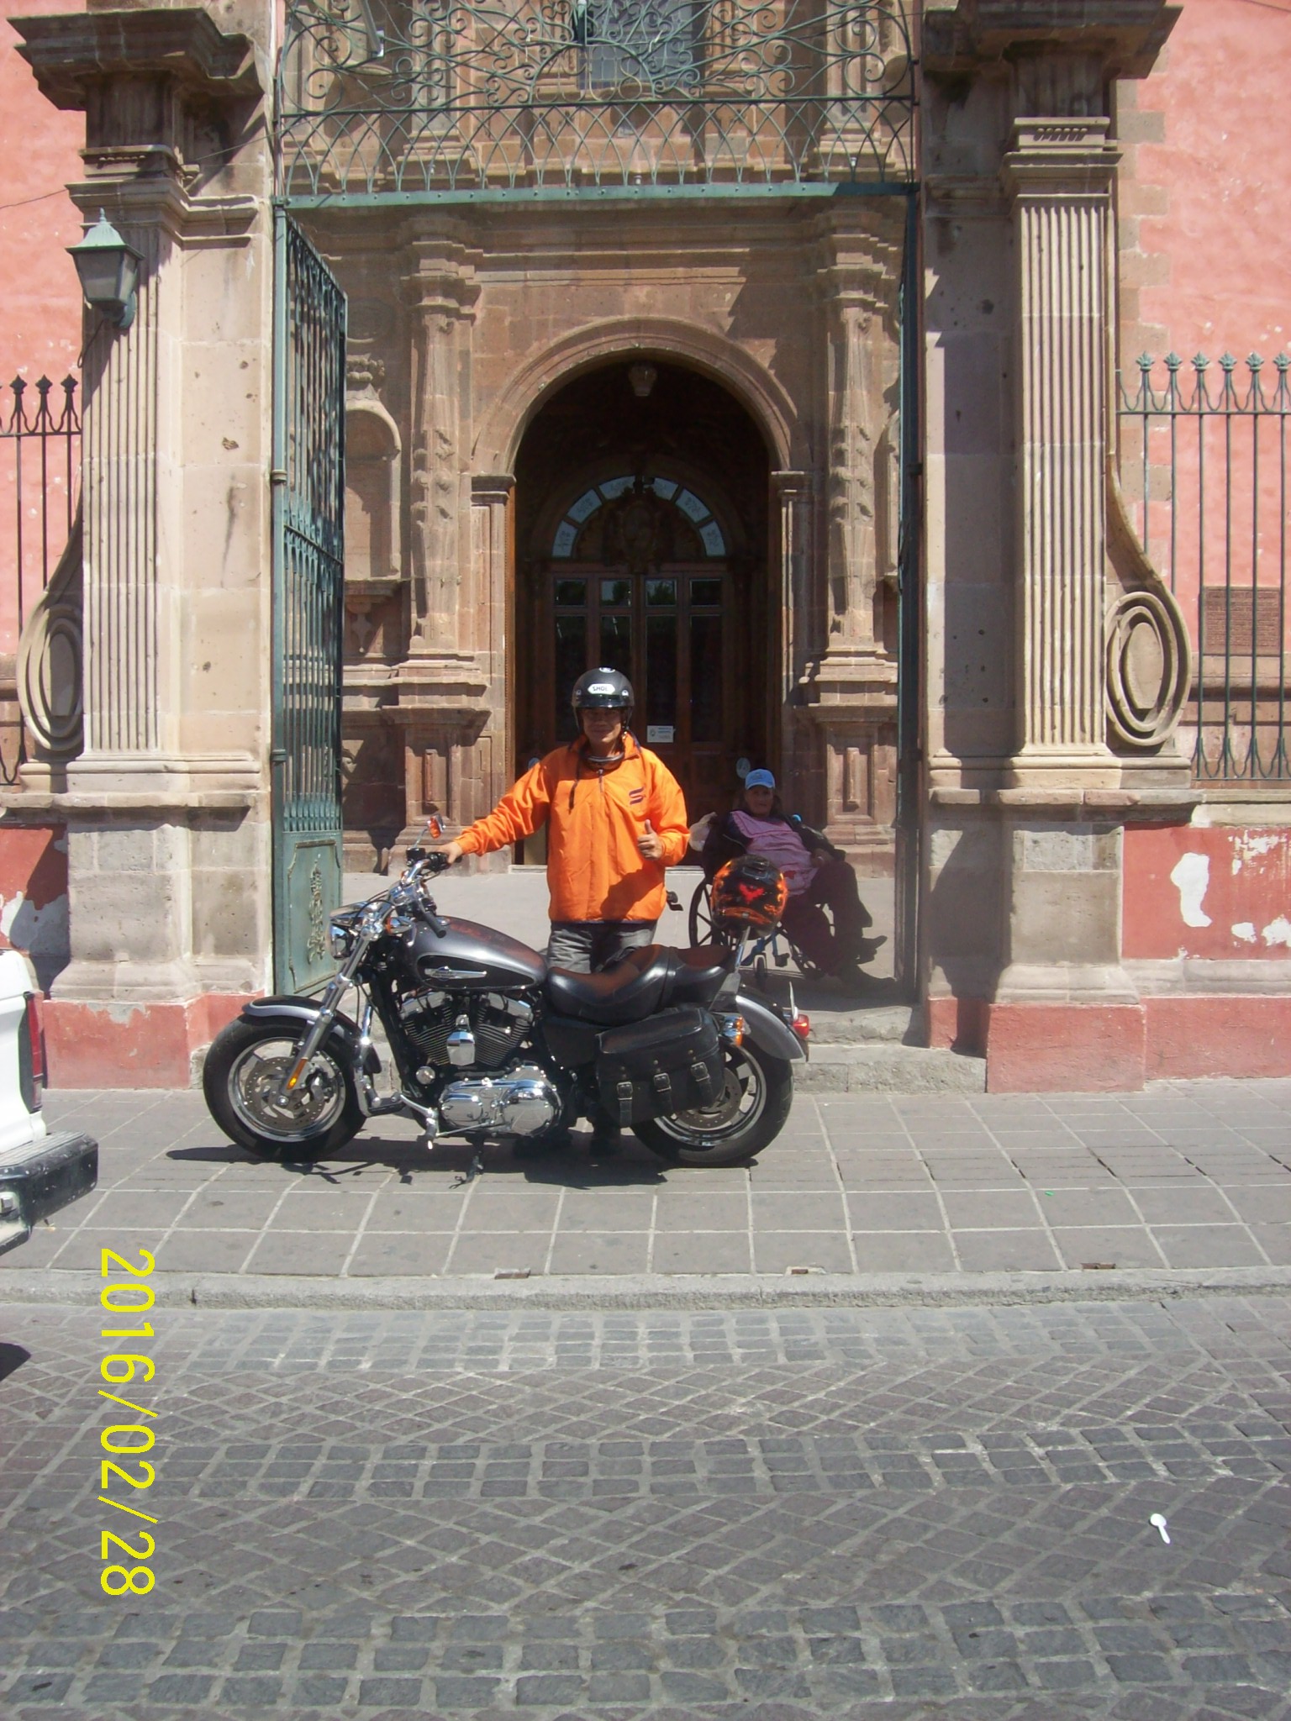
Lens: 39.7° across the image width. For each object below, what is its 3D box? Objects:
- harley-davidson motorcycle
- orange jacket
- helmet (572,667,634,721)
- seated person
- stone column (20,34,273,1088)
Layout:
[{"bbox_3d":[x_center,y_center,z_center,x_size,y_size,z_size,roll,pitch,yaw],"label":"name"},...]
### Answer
[{"bbox_3d":[-0.495,0.527,6.319,2.200,1.180,0.880,0,3,1],"label":"harley-davidson motorcycle"},{"bbox_3d":[-0.276,-0.119,6.740,0.870,0.720,0.360,0,3,9],"label":"orange jacket"},{"bbox_3d":[-0.161,-0.619,6.700,0.235,0.215,0.285,0,3,3],"label":"helmet"},{"bbox_3d":[0.728,0.085,9.100,0.880,1.120,0.620,3,4,44],"label":"seated person"},{"bbox_3d":[-2.180,-1.317,8.109,1.020,4.600,0.850,0,3,1],"label":"stone column"}]

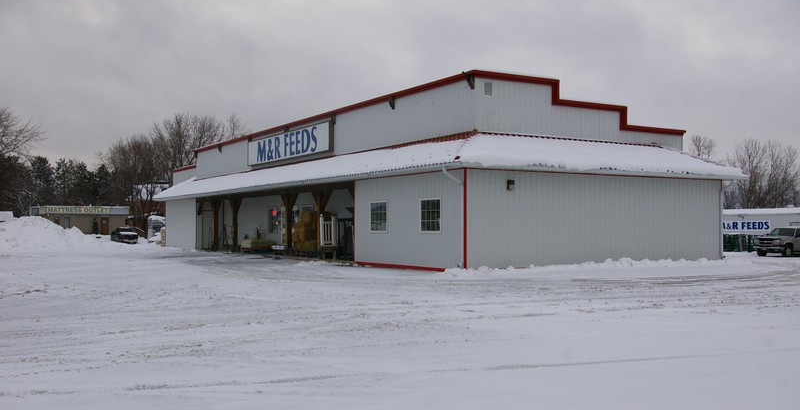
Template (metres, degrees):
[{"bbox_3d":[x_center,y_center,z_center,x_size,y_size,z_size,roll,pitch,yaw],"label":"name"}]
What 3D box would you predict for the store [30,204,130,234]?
[{"bbox_3d":[-37.800,1.950,95.500,9.000,3.400,9.500,1,-2,-29],"label":"store"}]

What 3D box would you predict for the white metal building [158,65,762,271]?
[{"bbox_3d":[-2.077,-0.670,41.475,12.525,6.363,36.056,1,-2,-31],"label":"white metal building"}]

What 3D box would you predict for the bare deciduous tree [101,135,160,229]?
[{"bbox_3d":[-34.700,-2.600,103.000,7.700,12.400,7.700,0,-2,0],"label":"bare deciduous tree"}]

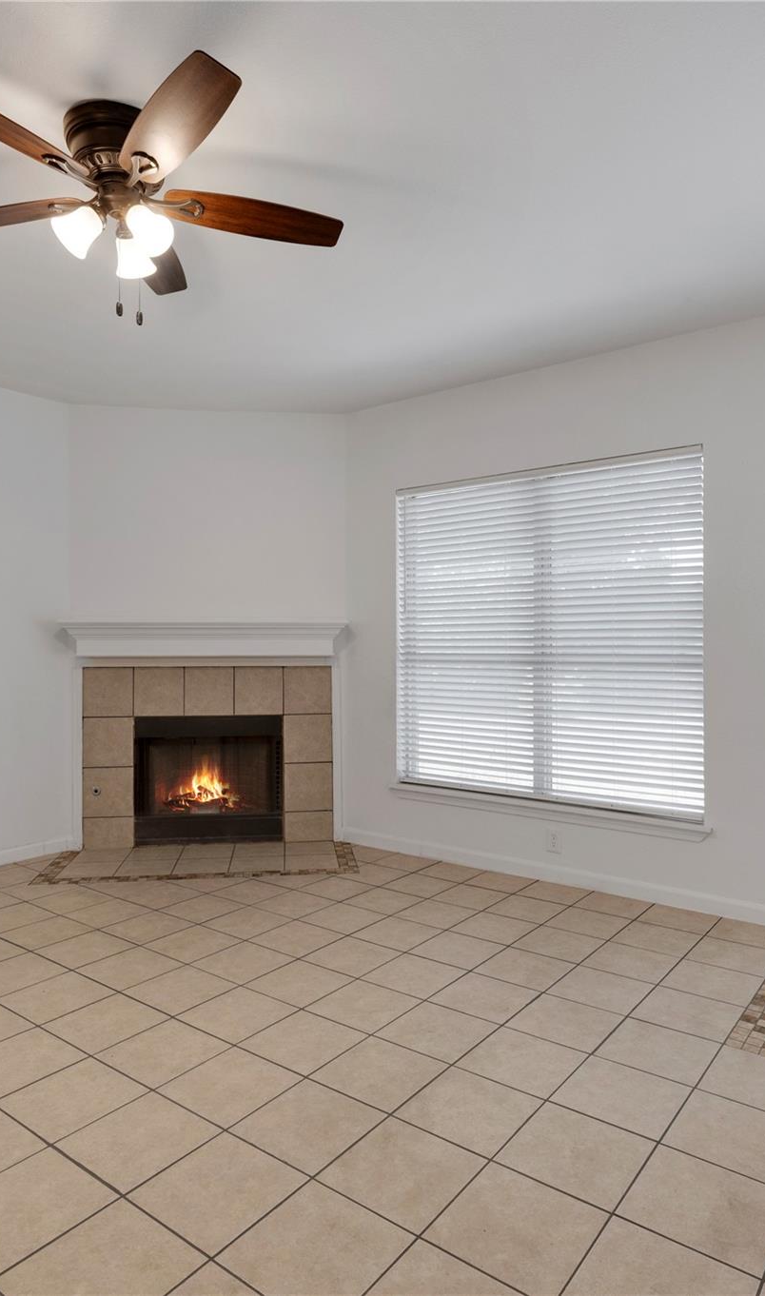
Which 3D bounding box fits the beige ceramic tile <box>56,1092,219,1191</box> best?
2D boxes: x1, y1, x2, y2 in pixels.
[{"bbox_3d":[-0.623,1.264,1.951,0.303,0.012,0.303,0,0,37],"label":"beige ceramic tile"}]

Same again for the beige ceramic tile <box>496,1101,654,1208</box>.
[{"bbox_3d":[0.482,1.263,1.885,0.303,0.012,0.303,0,0,37],"label":"beige ceramic tile"}]

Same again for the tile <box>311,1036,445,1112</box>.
[{"bbox_3d":[-0.005,1.250,2.224,0.298,0.010,0.298,0,-1,37],"label":"tile"}]

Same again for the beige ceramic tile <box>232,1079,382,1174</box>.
[{"bbox_3d":[-0.193,1.264,2.010,0.303,0.012,0.303,0,0,37],"label":"beige ceramic tile"}]

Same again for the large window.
[{"bbox_3d":[0.825,-0.071,4.160,1.800,1.810,0.100,0,0,37],"label":"large window"}]

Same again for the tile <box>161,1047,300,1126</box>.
[{"bbox_3d":[-0.432,1.250,2.160,0.298,0.010,0.298,0,-1,37],"label":"tile"}]

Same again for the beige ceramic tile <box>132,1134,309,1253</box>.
[{"bbox_3d":[-0.373,1.246,1.742,0.298,0.010,0.298,0,-1,37],"label":"beige ceramic tile"}]

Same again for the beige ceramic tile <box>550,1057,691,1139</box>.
[{"bbox_3d":[0.668,1.248,2.107,0.298,0.010,0.298,0,-1,37],"label":"beige ceramic tile"}]

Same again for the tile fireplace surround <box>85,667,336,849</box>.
[{"bbox_3d":[-1.084,0.680,4.775,1.538,1.114,0.040,0,-1,-7],"label":"tile fireplace surround"}]

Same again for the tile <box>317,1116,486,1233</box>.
[{"bbox_3d":[0.051,1.246,1.802,0.298,0.010,0.298,0,-1,37],"label":"tile"}]

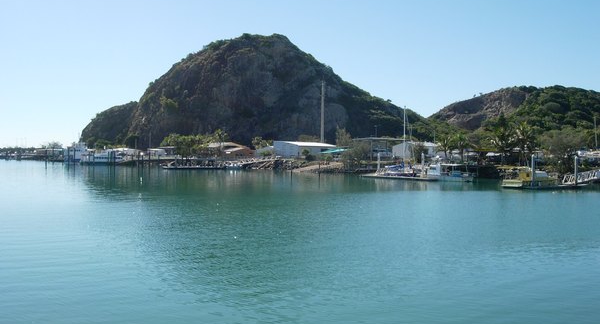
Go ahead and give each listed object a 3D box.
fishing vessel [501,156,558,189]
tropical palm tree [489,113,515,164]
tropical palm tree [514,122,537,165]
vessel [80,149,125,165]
[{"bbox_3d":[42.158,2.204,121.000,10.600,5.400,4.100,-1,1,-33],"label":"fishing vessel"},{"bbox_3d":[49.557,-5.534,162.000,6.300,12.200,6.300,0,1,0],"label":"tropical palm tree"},{"bbox_3d":[54.090,-4.318,158.000,5.600,10.800,5.600,0,1,0],"label":"tropical palm tree"},{"bbox_3d":[-84.125,-1.927,282.000,19.500,6.800,5.800,0,1,-4],"label":"vessel"}]

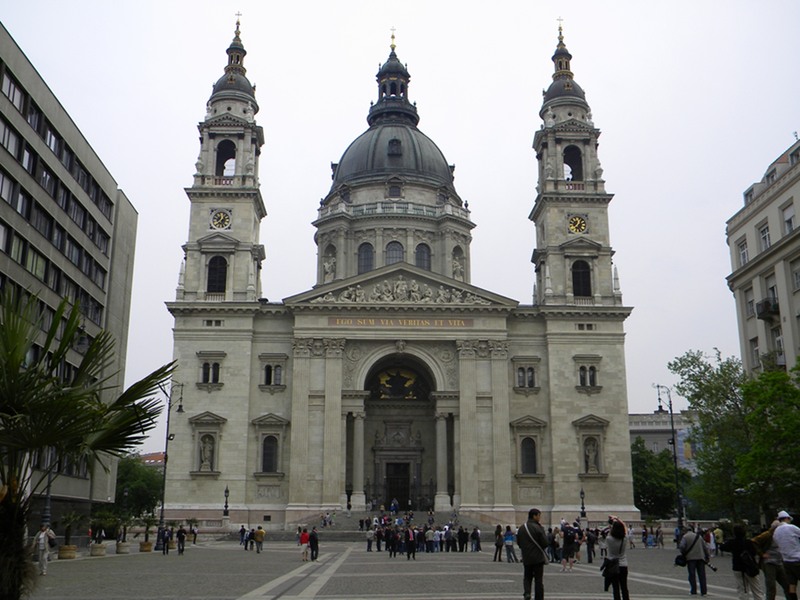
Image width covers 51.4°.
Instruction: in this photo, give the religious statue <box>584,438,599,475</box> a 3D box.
[{"bbox_3d":[22.470,18.330,97.835,1.531,4.185,1.123,1,-16,-2],"label":"religious statue"}]

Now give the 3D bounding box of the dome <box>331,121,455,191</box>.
[{"bbox_3d":[-1.171,-25.770,157.210,23.887,15.312,23.887,1,-16,-2],"label":"dome"}]

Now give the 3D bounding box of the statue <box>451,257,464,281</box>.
[{"bbox_3d":[9.824,-5.251,140.929,1.800,4.800,1.500,14,-20,-41],"label":"statue"}]

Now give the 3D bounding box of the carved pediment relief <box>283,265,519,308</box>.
[{"bbox_3d":[0.246,-1.660,102.371,28.500,5.900,2.000,1,-15,-2],"label":"carved pediment relief"}]

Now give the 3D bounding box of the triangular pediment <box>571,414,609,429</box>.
[{"bbox_3d":[22.401,14.288,98.166,4.543,1.582,1.021,1,-16,-2],"label":"triangular pediment"}]

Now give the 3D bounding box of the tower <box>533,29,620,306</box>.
[{"bbox_3d":[23.078,-19.160,114.528,9.900,44.200,9.900,1,-15,-2],"label":"tower"}]

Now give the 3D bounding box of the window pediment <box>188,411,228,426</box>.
[{"bbox_3d":[-22.731,14.078,98.761,4.600,1.650,0.900,1,-15,-2],"label":"window pediment"}]

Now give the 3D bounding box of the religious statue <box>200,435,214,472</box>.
[{"bbox_3d":[-22.221,17.896,96.504,1.531,4.185,1.123,1,-16,-2],"label":"religious statue"}]

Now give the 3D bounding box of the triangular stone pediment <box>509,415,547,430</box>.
[{"bbox_3d":[15.452,14.700,99.894,4.492,1.633,1.021,1,-16,-2],"label":"triangular stone pediment"}]

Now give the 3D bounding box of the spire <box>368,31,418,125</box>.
[{"bbox_3d":[-1.126,-43.271,162.099,9.902,21.233,9.902,1,-16,-2],"label":"spire"}]

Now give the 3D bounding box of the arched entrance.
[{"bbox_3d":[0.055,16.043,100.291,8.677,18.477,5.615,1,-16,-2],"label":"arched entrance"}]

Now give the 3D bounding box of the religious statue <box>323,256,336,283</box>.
[{"bbox_3d":[-11.798,-5.225,140.225,1.800,4.900,1.500,-12,-19,38],"label":"religious statue"}]

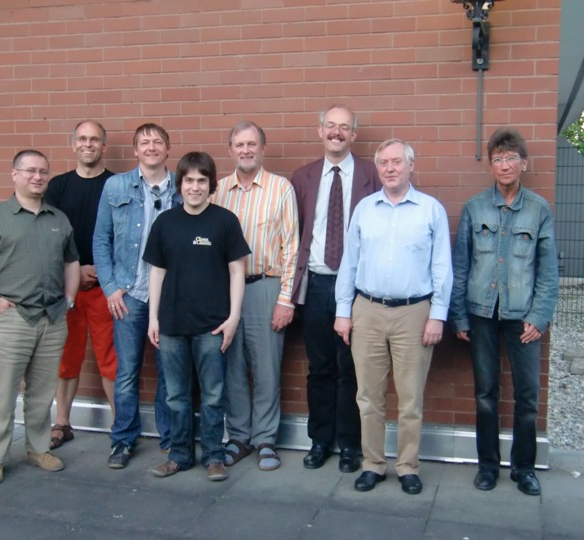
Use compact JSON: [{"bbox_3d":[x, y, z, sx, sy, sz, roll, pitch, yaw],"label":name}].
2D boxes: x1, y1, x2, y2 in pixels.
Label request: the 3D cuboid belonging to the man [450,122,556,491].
[{"bbox_3d":[1.079,0.200,4.229,0.545,1.810,0.330,1,5,15],"label":"man"}]

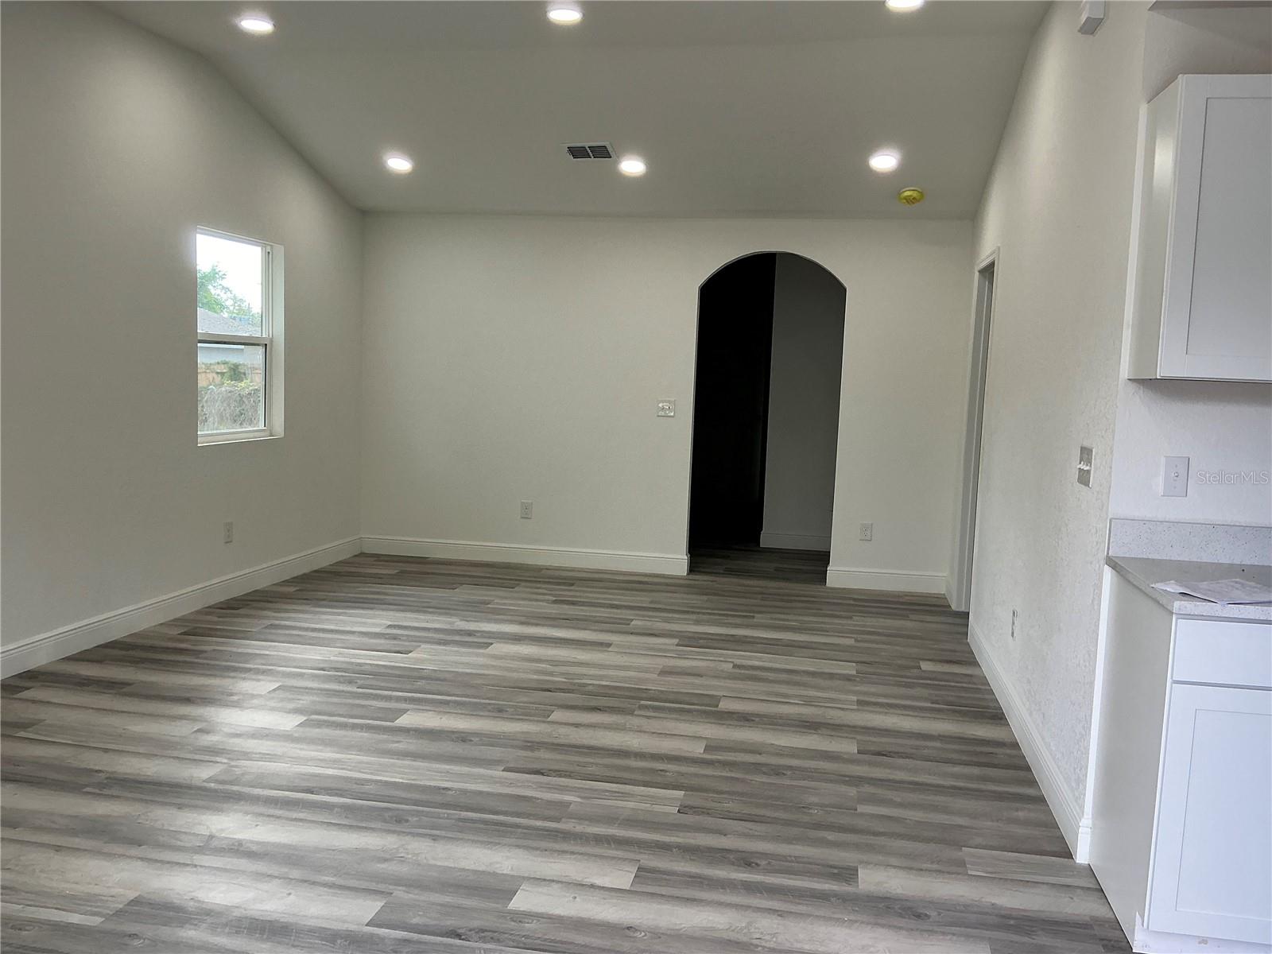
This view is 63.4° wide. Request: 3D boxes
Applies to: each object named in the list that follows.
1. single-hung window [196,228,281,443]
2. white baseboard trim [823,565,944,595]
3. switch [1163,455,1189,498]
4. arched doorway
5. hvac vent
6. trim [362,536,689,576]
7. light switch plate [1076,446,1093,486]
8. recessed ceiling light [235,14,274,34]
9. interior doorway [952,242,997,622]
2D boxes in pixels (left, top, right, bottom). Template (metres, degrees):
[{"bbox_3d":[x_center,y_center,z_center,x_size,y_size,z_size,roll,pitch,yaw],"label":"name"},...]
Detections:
[{"bbox_3d":[-2.314,-0.791,5.944,0.100,1.165,0.876,3,6,11],"label":"single-hung window"},{"bbox_3d":[1.692,0.701,6.944,0.789,0.124,0.018,3,6,9],"label":"white baseboard trim"},{"bbox_3d":[1.517,0.001,2.889,0.069,0.115,0.010,3,6,11],"label":"switch"},{"bbox_3d":[0.885,-0.399,7.035,0.980,2.232,0.120,3,6,9],"label":"arched doorway"},{"bbox_3d":[-0.267,-1.931,6.115,0.285,0.020,0.210,3,-9,11],"label":"hvac vent"},{"bbox_3d":[-0.831,0.565,7.336,2.408,0.124,0.018,3,6,9],"label":"trim"},{"bbox_3d":[1.387,-0.033,3.185,0.014,0.117,0.166,3,6,11],"label":"light switch plate"},{"bbox_3d":[-1.802,-2.135,4.877,0.170,0.025,0.170,3,6,11],"label":"recessed ceiling light"},{"bbox_3d":[1.983,-0.174,5.887,0.130,2.095,0.890,3,6,11],"label":"interior doorway"}]

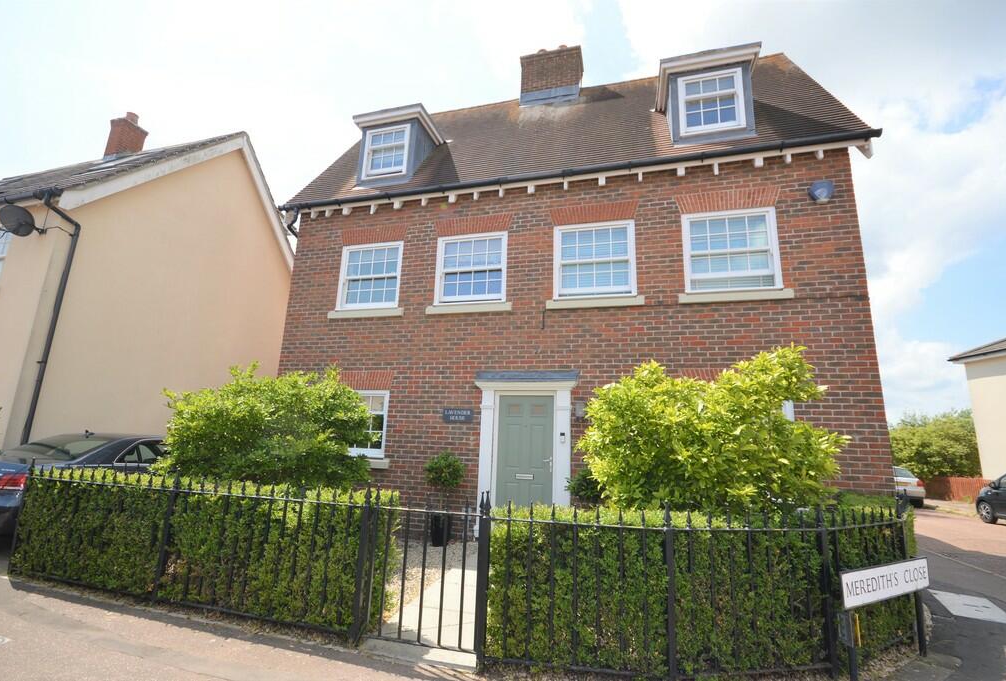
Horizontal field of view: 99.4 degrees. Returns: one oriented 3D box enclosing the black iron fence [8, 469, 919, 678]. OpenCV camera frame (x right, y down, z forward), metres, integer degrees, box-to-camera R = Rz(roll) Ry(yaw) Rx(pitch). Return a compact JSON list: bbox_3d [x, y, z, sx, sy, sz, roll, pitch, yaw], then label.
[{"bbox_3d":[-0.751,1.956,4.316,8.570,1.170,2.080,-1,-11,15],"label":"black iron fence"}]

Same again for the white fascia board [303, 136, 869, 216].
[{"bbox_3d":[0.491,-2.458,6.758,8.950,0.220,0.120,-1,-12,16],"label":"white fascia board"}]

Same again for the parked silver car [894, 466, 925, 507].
[{"bbox_3d":[16.241,6.186,18.515,1.760,1.440,4.450,-4,-12,27],"label":"parked silver car"}]

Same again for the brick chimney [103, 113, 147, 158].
[{"bbox_3d":[-10.561,-5.705,12.005,0.620,1.550,0.620,-1,-11,15],"label":"brick chimney"}]

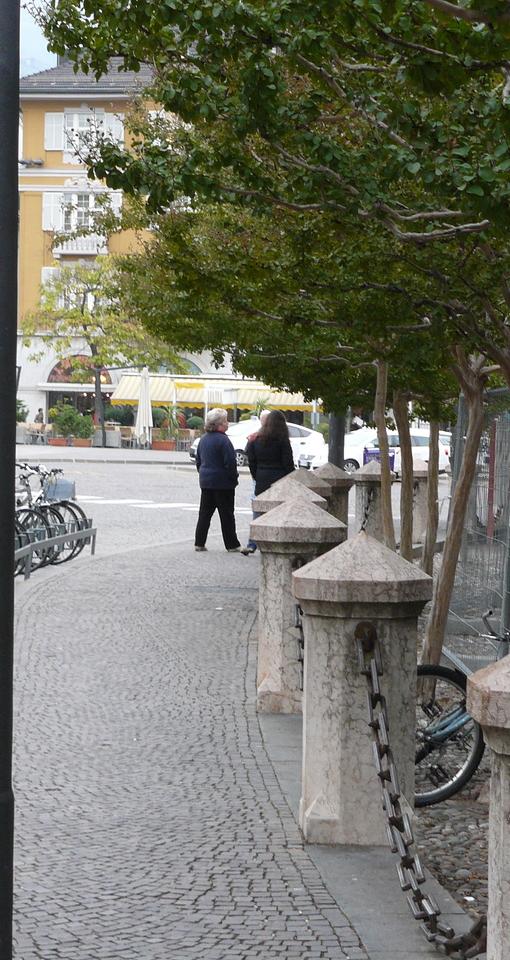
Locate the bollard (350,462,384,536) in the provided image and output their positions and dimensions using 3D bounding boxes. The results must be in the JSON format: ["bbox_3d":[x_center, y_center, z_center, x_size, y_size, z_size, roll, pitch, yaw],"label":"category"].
[{"bbox_3d":[1.439,0.346,28.517,0.530,1.170,0.530,1,2,9],"label":"bollard"}]

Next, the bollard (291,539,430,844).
[{"bbox_3d":[0.404,0.793,9.066,0.543,1.175,0.543,1,2,-1],"label":"bollard"}]

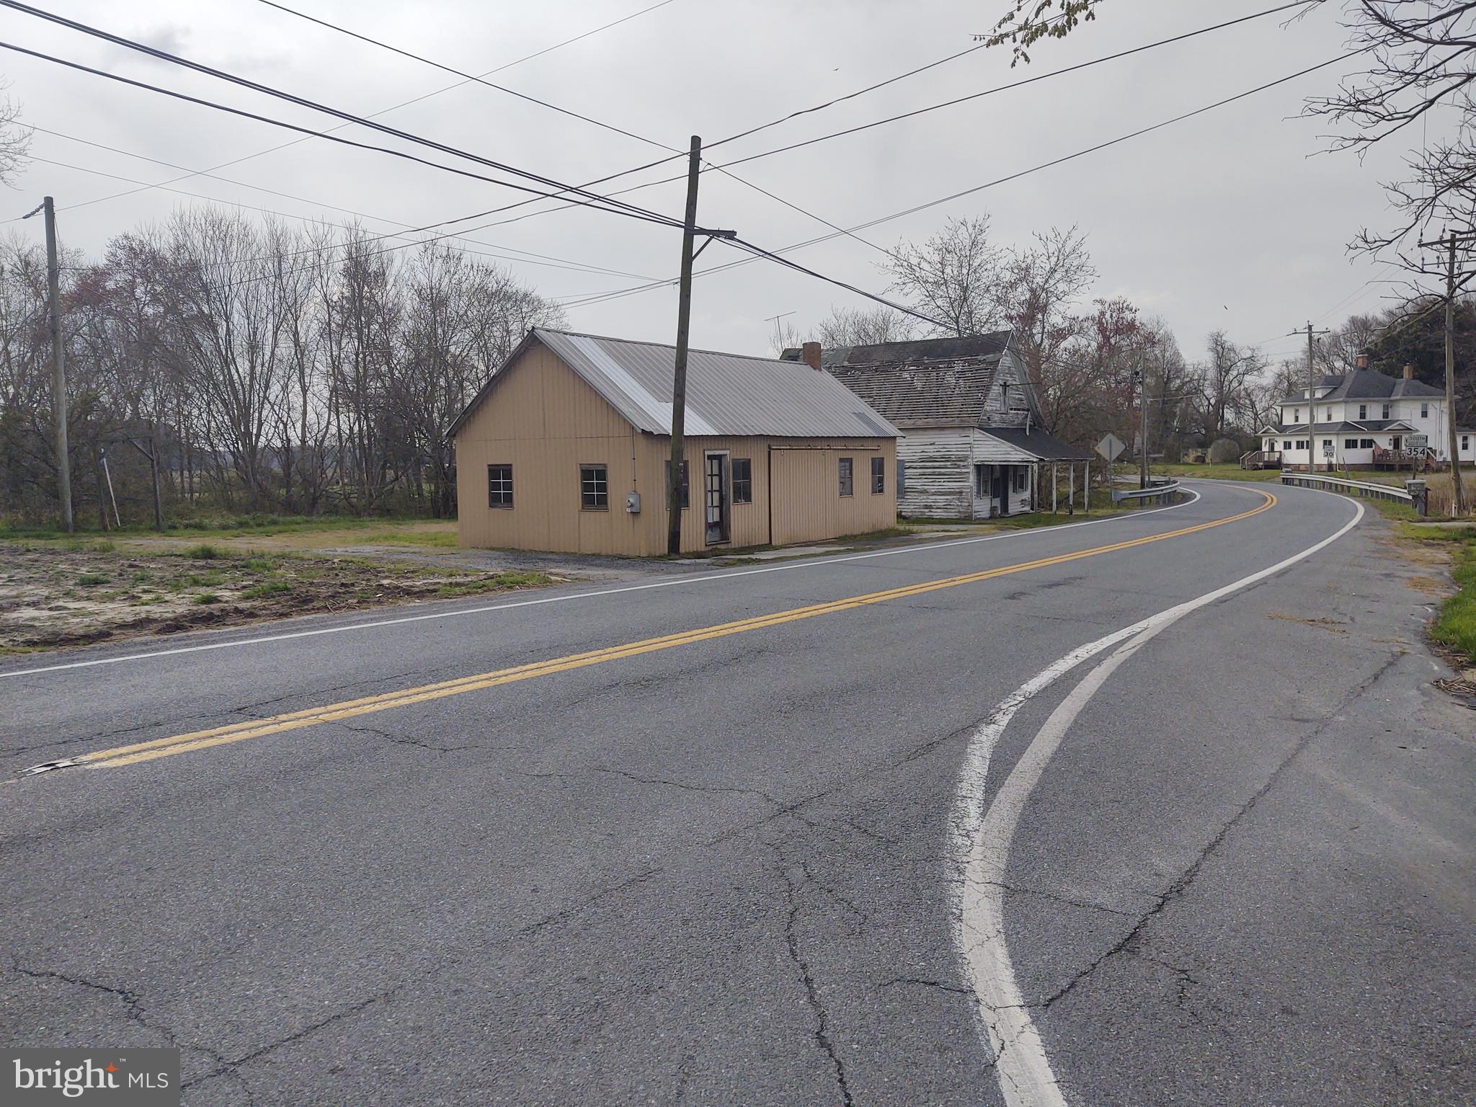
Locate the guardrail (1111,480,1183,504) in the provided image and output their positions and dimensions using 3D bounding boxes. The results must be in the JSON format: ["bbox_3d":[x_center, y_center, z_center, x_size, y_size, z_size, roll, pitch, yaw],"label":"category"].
[{"bbox_3d":[21.547,-3.269,60.153,2.000,0.760,12.500,2,5,26],"label":"guardrail"}]

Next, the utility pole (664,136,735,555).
[{"bbox_3d":[-0.714,-4.222,23.851,1.050,8.581,0.300,3,4,0],"label":"utility pole"}]

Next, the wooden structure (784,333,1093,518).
[{"bbox_3d":[7.457,-5.255,47.733,13.300,7.300,6.100,3,6,36],"label":"wooden structure"}]

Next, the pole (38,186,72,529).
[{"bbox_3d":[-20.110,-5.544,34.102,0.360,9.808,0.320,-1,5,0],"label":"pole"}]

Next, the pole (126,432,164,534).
[{"bbox_3d":[-17.535,-2.128,33.877,1.000,2.947,0.220,-1,5,0],"label":"pole"}]

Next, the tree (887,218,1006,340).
[{"bbox_3d":[11.350,-10.594,62.621,7.200,15.315,7.000,0,5,11],"label":"tree"}]

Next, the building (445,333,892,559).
[{"bbox_3d":[-0.979,-3.040,29.989,6.049,5.176,12.484,3,6,34],"label":"building"}]

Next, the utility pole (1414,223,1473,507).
[{"bbox_3d":[24.543,-6.136,39.268,2.200,9.652,0.350,-3,3,15],"label":"utility pole"}]

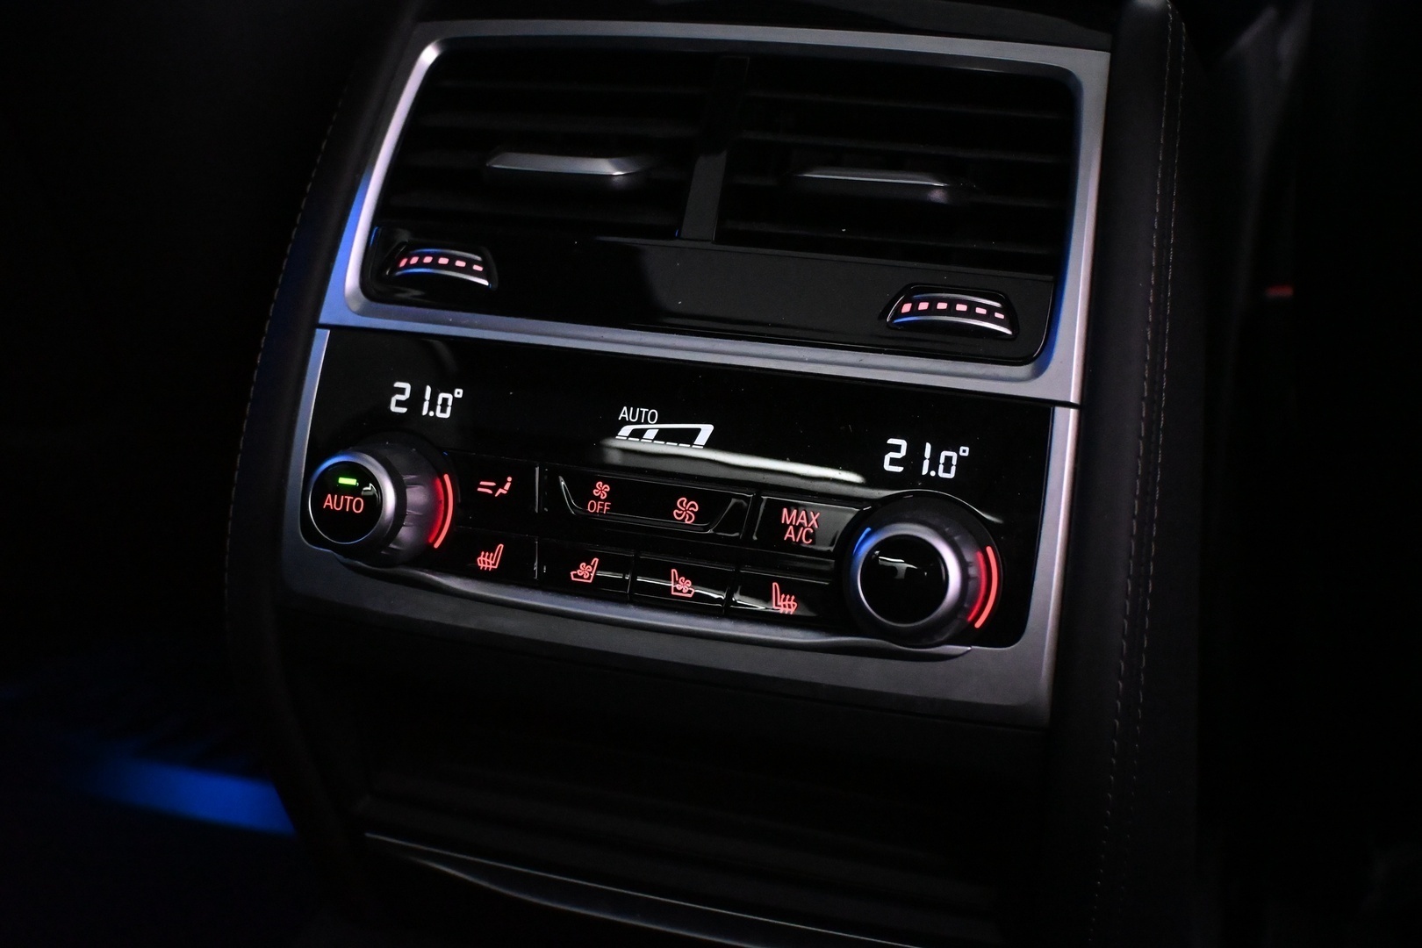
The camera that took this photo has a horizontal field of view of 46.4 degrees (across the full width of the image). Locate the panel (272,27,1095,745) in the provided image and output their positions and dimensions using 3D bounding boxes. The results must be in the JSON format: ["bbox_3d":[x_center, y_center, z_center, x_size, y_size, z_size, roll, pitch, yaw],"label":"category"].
[{"bbox_3d":[-0.009,-0.037,0.422,0.208,0.177,0.039,7,-9,17],"label":"panel"}]

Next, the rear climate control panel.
[{"bbox_3d":[-0.019,0.003,0.412,0.196,0.066,0.033,7,0,17],"label":"rear climate control panel"}]

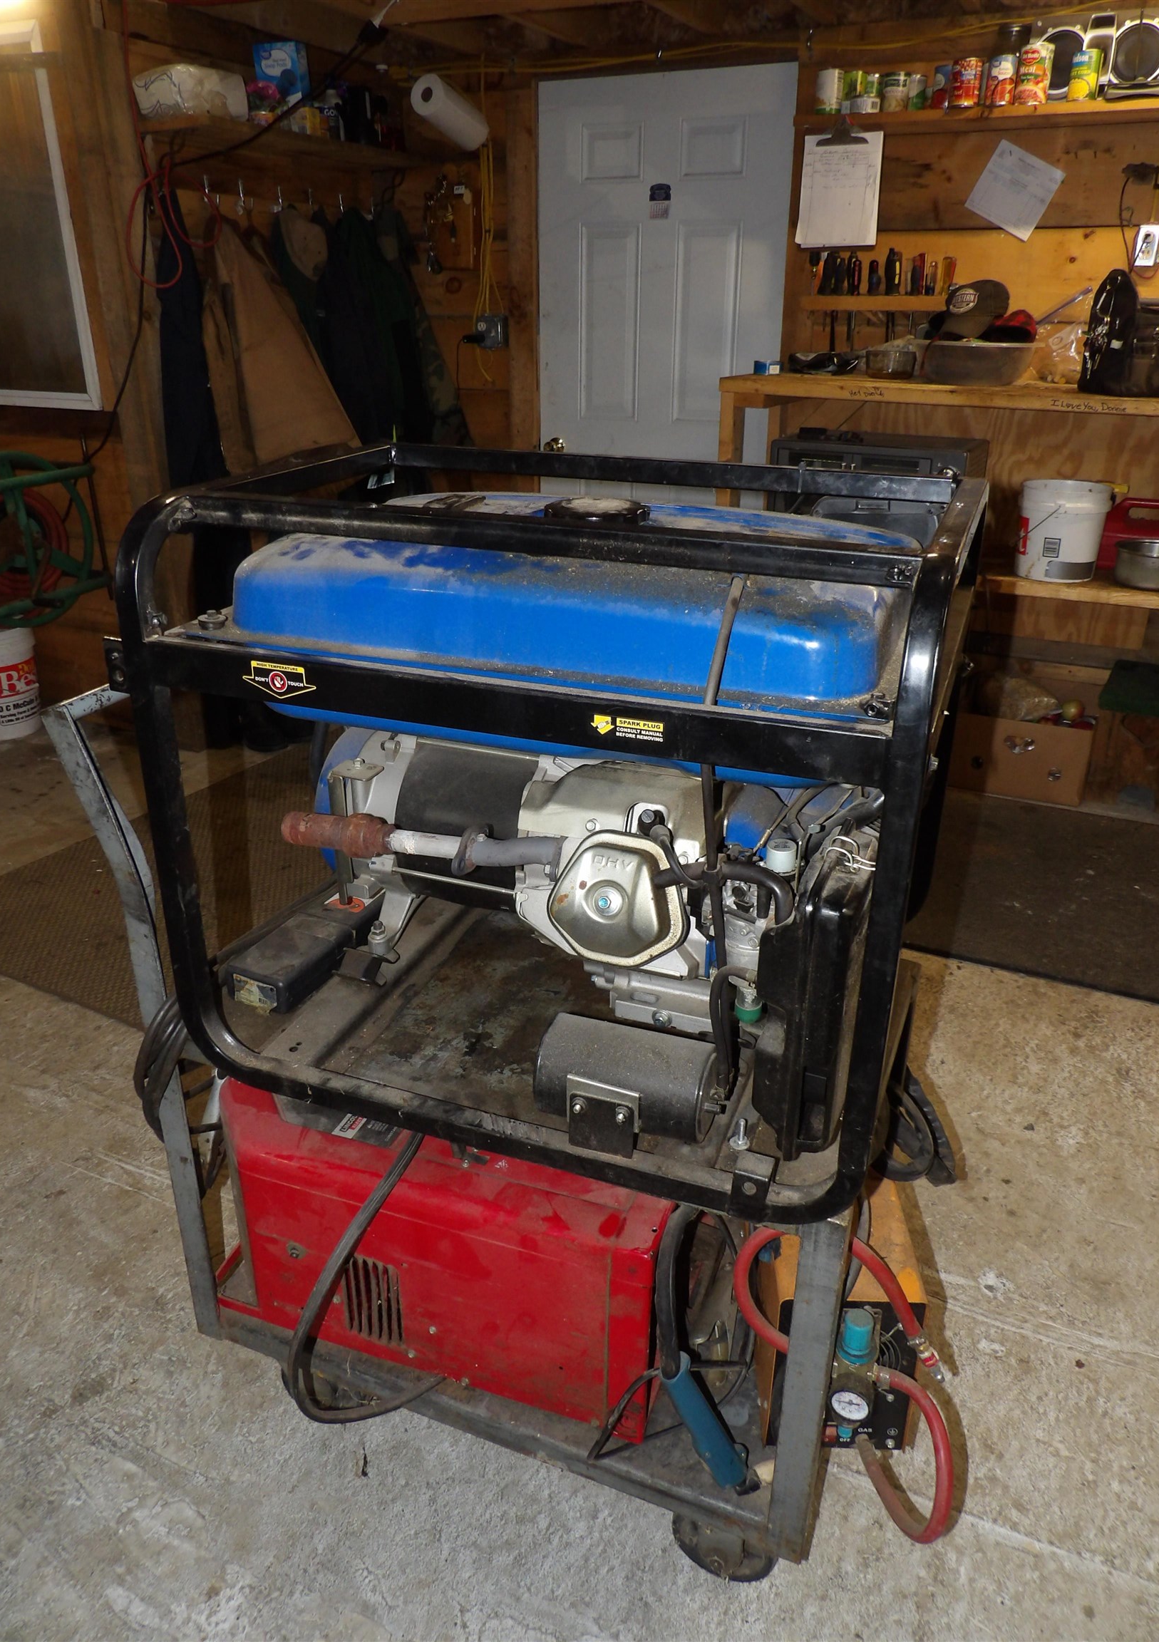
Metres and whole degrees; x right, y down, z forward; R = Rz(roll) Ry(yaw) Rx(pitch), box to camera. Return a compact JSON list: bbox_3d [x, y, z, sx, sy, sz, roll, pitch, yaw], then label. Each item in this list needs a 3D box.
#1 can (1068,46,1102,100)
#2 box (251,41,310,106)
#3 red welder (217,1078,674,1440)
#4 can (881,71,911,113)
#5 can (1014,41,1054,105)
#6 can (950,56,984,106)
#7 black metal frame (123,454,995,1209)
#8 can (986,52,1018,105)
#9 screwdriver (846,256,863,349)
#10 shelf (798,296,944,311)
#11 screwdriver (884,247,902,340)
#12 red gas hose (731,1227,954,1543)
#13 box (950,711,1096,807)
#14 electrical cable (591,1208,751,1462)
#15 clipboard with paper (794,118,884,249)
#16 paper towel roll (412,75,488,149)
[{"bbox_3d":[1.267,-1.868,2.863,0.072,0.113,0.072,12,28,23],"label":"can"},{"bbox_3d":[-0.848,-2.109,3.268,0.147,0.195,0.054,11,26,23],"label":"box"},{"bbox_3d":[-0.145,0.481,1.442,0.580,0.310,0.265,9,25,18],"label":"red welder"},{"bbox_3d":[0.848,-1.942,3.051,0.070,0.099,0.070,12,28,23],"label":"can"},{"bbox_3d":[1.163,-1.900,2.908,0.080,0.138,0.080,12,28,23],"label":"can"},{"bbox_3d":[1.008,-1.923,2.978,0.075,0.112,0.075,12,28,23],"label":"can"},{"bbox_3d":[0.000,-0.043,1.251,0.745,0.630,0.492,10,27,19],"label":"black metal frame"},{"bbox_3d":[1.147,-2.018,3.097,0.073,0.109,0.073,11,26,23],"label":"can"},{"bbox_3d":[0.836,-1.593,3.496,0.028,0.262,0.028,12,28,23],"label":"screwdriver"},{"bbox_3d":[0.926,-1.596,3.516,0.479,0.039,0.090,11,26,23],"label":"shelf"},{"bbox_3d":[0.940,-1.589,3.441,0.028,0.259,0.028,12,28,23],"label":"screwdriver"},{"bbox_3d":[0.277,0.612,1.242,0.231,0.387,0.149,0,26,0],"label":"red gas hose"},{"bbox_3d":[1.383,-0.242,3.530,0.376,0.237,0.320,12,28,23],"label":"box"},{"bbox_3d":[0.104,0.582,1.296,0.134,0.328,0.119,12,28,23],"label":"electrical cable"},{"bbox_3d":[0.728,-1.767,3.161,0.230,0.322,0.025,12,28,23],"label":"clipboard with paper"},{"bbox_3d":[-0.406,-2.282,3.694,0.125,0.125,0.280,15,10,28],"label":"paper towel roll"}]

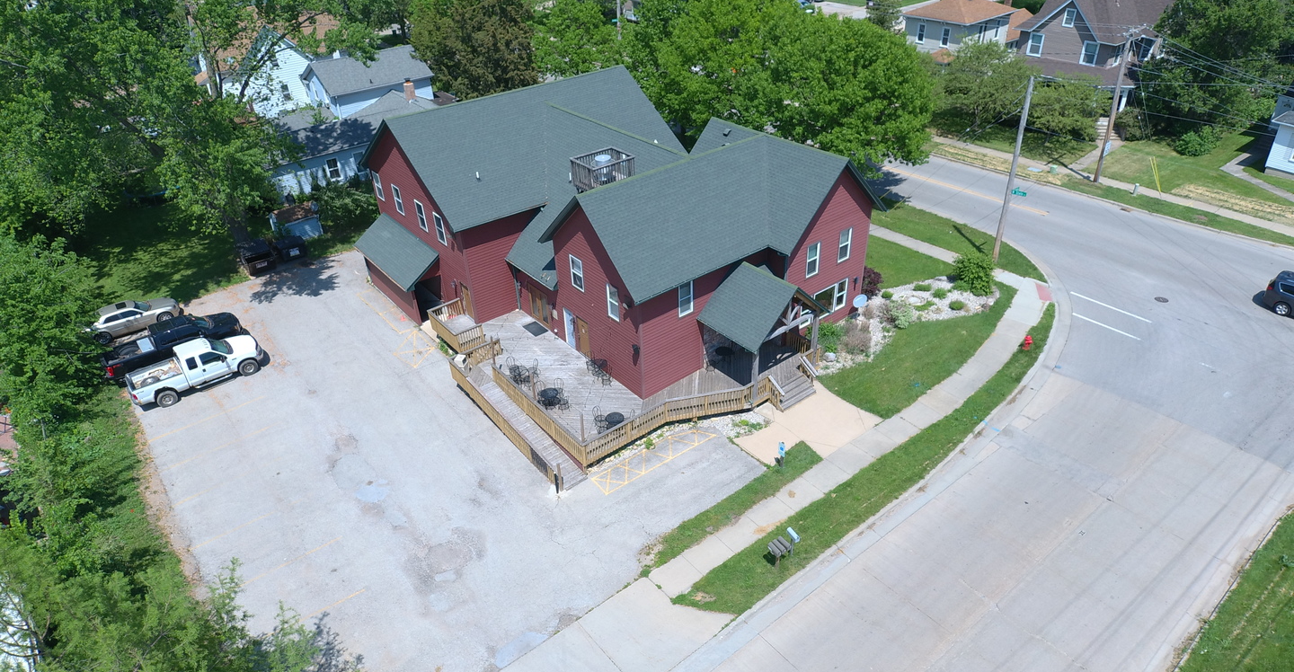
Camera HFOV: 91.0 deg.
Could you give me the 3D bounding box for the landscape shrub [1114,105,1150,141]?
[{"bbox_3d":[40.765,-17.650,52.766,2.800,2.500,2.800,-28,43,-30],"label":"landscape shrub"}]

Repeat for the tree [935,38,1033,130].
[{"bbox_3d":[29.357,-21.940,55.500,8.000,7.300,8.000,-2,36,0],"label":"tree"}]

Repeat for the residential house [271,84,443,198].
[{"bbox_3d":[-25.310,-17.169,53.788,14.000,5.200,8.500,-28,43,-31],"label":"residential house"}]

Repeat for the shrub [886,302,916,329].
[{"bbox_3d":[13.536,-1.052,33.900,1.500,1.150,1.500,-2,36,0],"label":"shrub"}]

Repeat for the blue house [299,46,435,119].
[{"bbox_3d":[-26.491,-23.149,61.625,10.000,7.500,8.300,-28,43,-30],"label":"blue house"}]

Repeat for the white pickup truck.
[{"bbox_3d":[-22.775,1.613,31.973,5.800,1.980,2.050,-27,42,-29],"label":"white pickup truck"}]

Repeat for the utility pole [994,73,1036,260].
[{"bbox_3d":[19.863,-8.564,34.510,0.380,10.447,0.380,-28,43,-31],"label":"utility pole"}]

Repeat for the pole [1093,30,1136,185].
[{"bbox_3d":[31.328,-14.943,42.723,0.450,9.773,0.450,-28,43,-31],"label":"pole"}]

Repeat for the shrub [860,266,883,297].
[{"bbox_3d":[12.337,-3.033,35.015,1.600,1.700,1.600,-28,43,-31],"label":"shrub"}]

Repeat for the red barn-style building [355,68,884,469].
[{"bbox_3d":[-2.583,-6.463,34.441,19.793,10.500,26.632,-27,43,-31],"label":"red barn-style building"}]

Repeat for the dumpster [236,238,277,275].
[{"bbox_3d":[-25.437,-5.098,41.560,1.800,1.400,1.500,-27,43,-31],"label":"dumpster"}]

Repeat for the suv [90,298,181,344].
[{"bbox_3d":[-29.478,-1.083,36.114,5.000,1.480,1.880,-27,43,-30],"label":"suv"}]

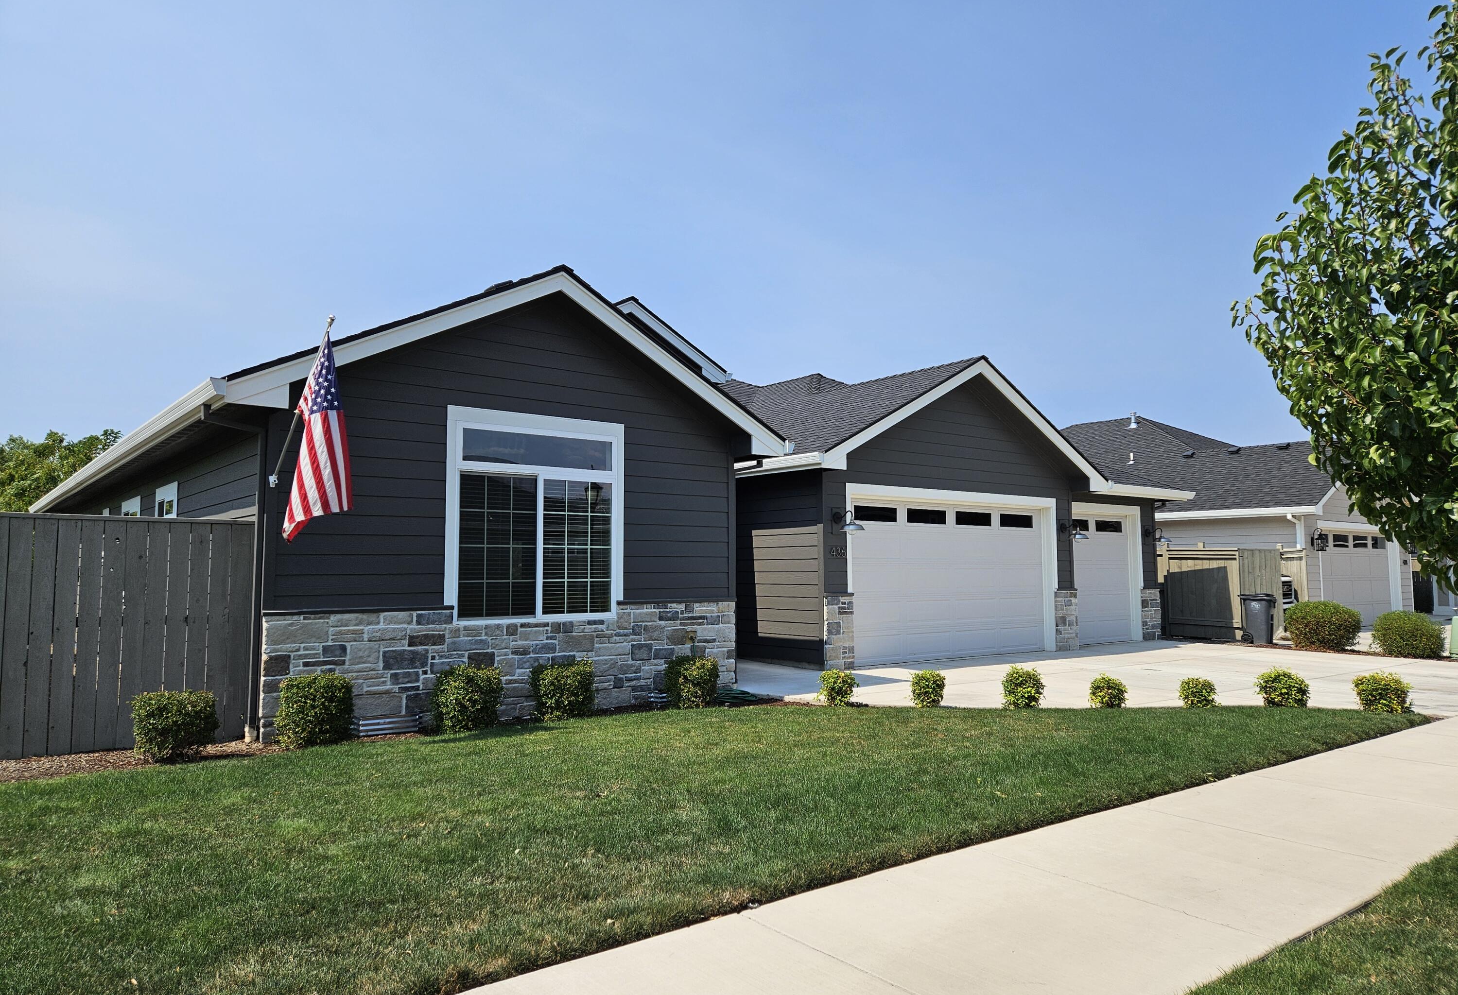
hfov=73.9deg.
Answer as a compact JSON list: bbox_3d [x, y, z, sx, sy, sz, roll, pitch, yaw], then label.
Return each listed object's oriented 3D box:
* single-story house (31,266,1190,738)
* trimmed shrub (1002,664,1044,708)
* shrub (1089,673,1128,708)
[{"bbox_3d":[-2.881,0.307,20.615,18.300,5.450,18.500,3,-6,-39],"label":"single-story house"},{"bbox_3d":[3.086,1.997,10.175,0.380,0.475,0.380,3,-5,-39],"label":"trimmed shrub"},{"bbox_3d":[3.993,2.053,10.214,0.344,0.381,0.344,3,-5,-39],"label":"shrub"}]

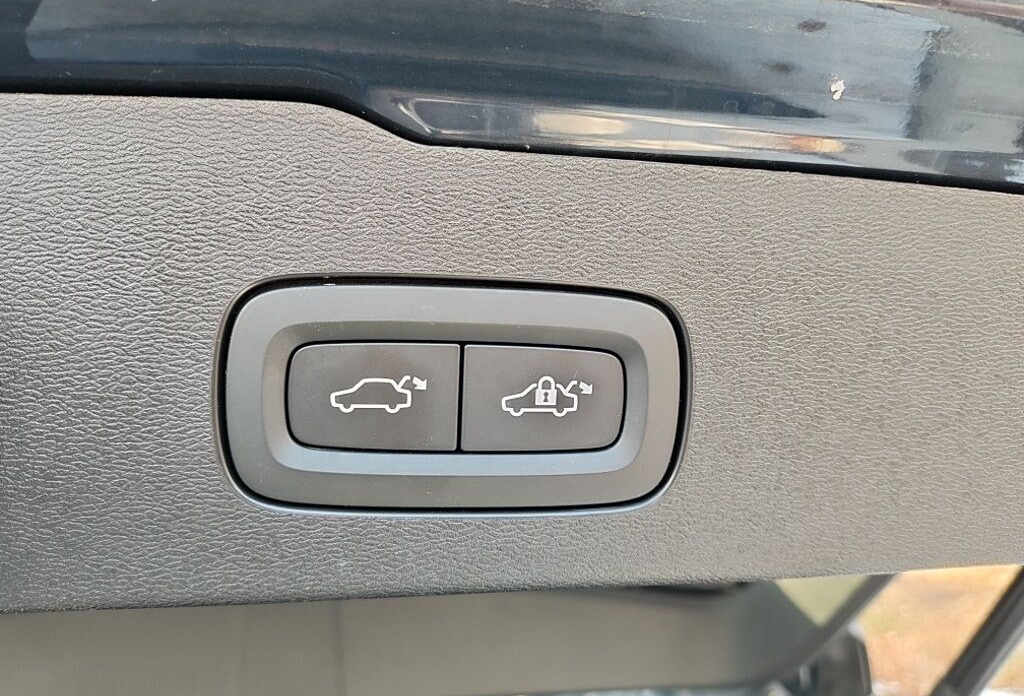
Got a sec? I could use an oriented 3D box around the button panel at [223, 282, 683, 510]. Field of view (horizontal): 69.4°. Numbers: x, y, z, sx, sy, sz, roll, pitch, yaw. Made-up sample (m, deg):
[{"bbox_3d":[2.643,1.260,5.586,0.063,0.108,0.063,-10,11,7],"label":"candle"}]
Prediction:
[{"bbox_3d":[-0.011,0.009,0.151,0.090,0.045,0.012,2,6,-7],"label":"button panel"}]

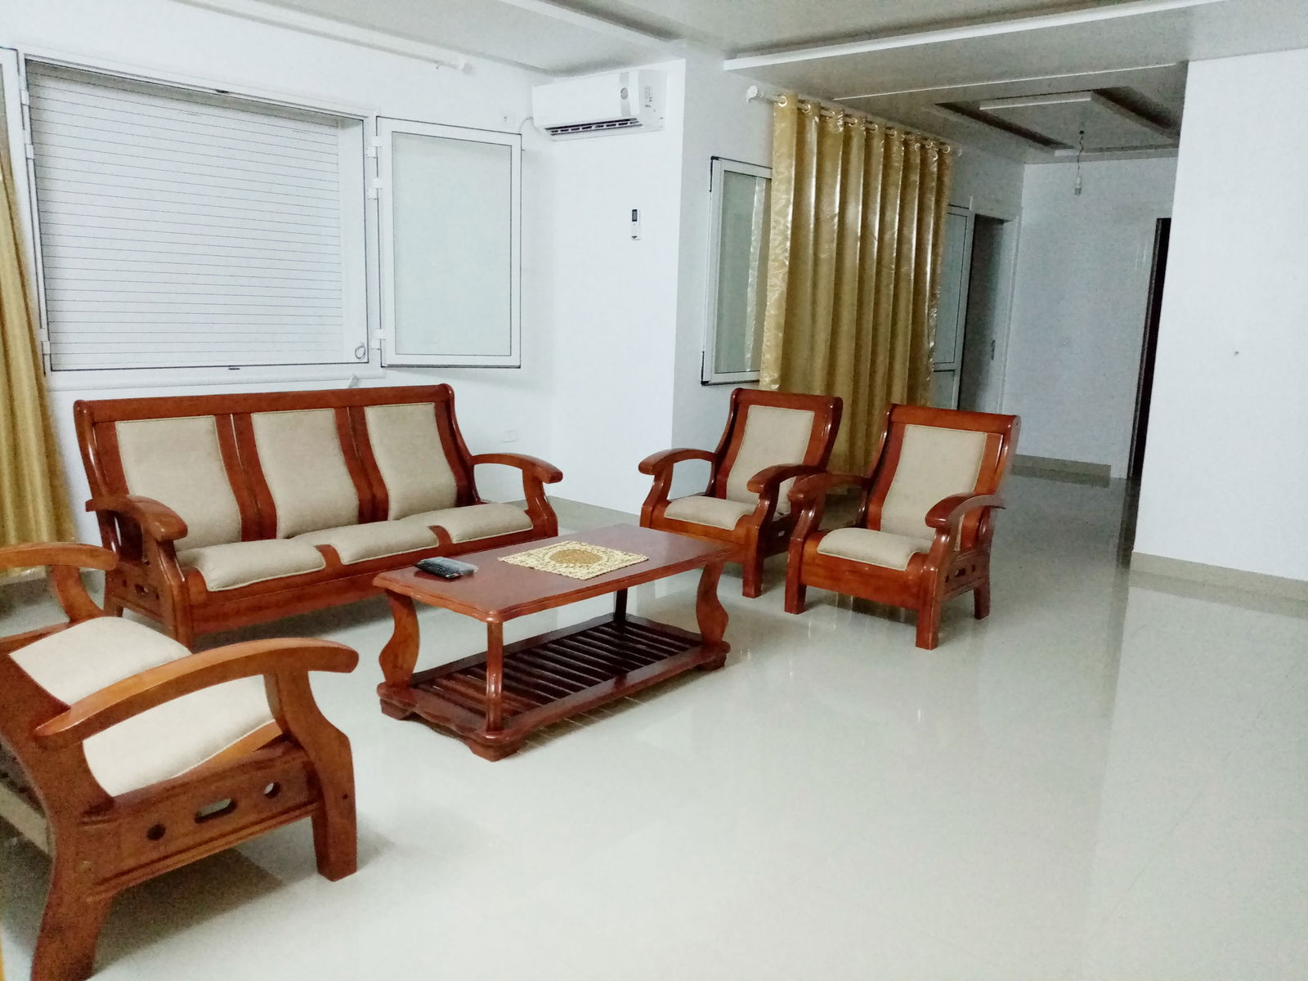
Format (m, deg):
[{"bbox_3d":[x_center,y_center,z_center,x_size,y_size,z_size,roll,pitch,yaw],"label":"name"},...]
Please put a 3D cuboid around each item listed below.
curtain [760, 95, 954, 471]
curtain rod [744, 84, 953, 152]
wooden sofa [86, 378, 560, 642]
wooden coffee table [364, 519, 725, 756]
[{"bbox_3d":[1.489,-1.274,6.968,0.139,2.467,2.377,11,15,39],"label":"curtain"},{"bbox_3d":[1.437,-2.453,6.647,0.104,0.069,2.738,11,15,39],"label":"curtain rod"},{"bbox_3d":[-1.361,0.060,4.315,0.811,0.901,1.895,11,15,40],"label":"wooden sofa"},{"bbox_3d":[-0.316,0.480,3.516,0.592,0.455,1.168,11,15,39],"label":"wooden coffee table"}]

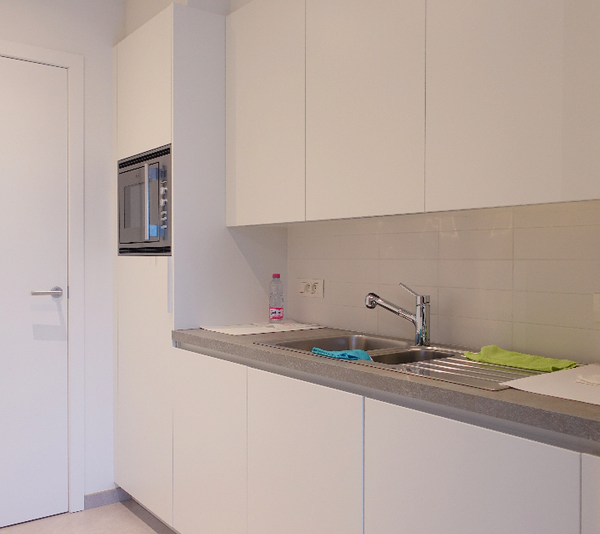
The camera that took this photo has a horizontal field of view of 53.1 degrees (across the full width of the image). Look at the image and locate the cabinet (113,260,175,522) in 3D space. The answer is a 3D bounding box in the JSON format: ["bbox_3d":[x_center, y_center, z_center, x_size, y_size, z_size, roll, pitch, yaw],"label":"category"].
[{"bbox_3d":[-0.499,0.515,2.936,0.587,1.136,0.652,-1,1,-38],"label":"cabinet"}]

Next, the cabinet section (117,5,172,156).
[{"bbox_3d":[-0.516,-0.852,3.051,0.600,0.601,0.619,-1,1,-38],"label":"cabinet section"}]

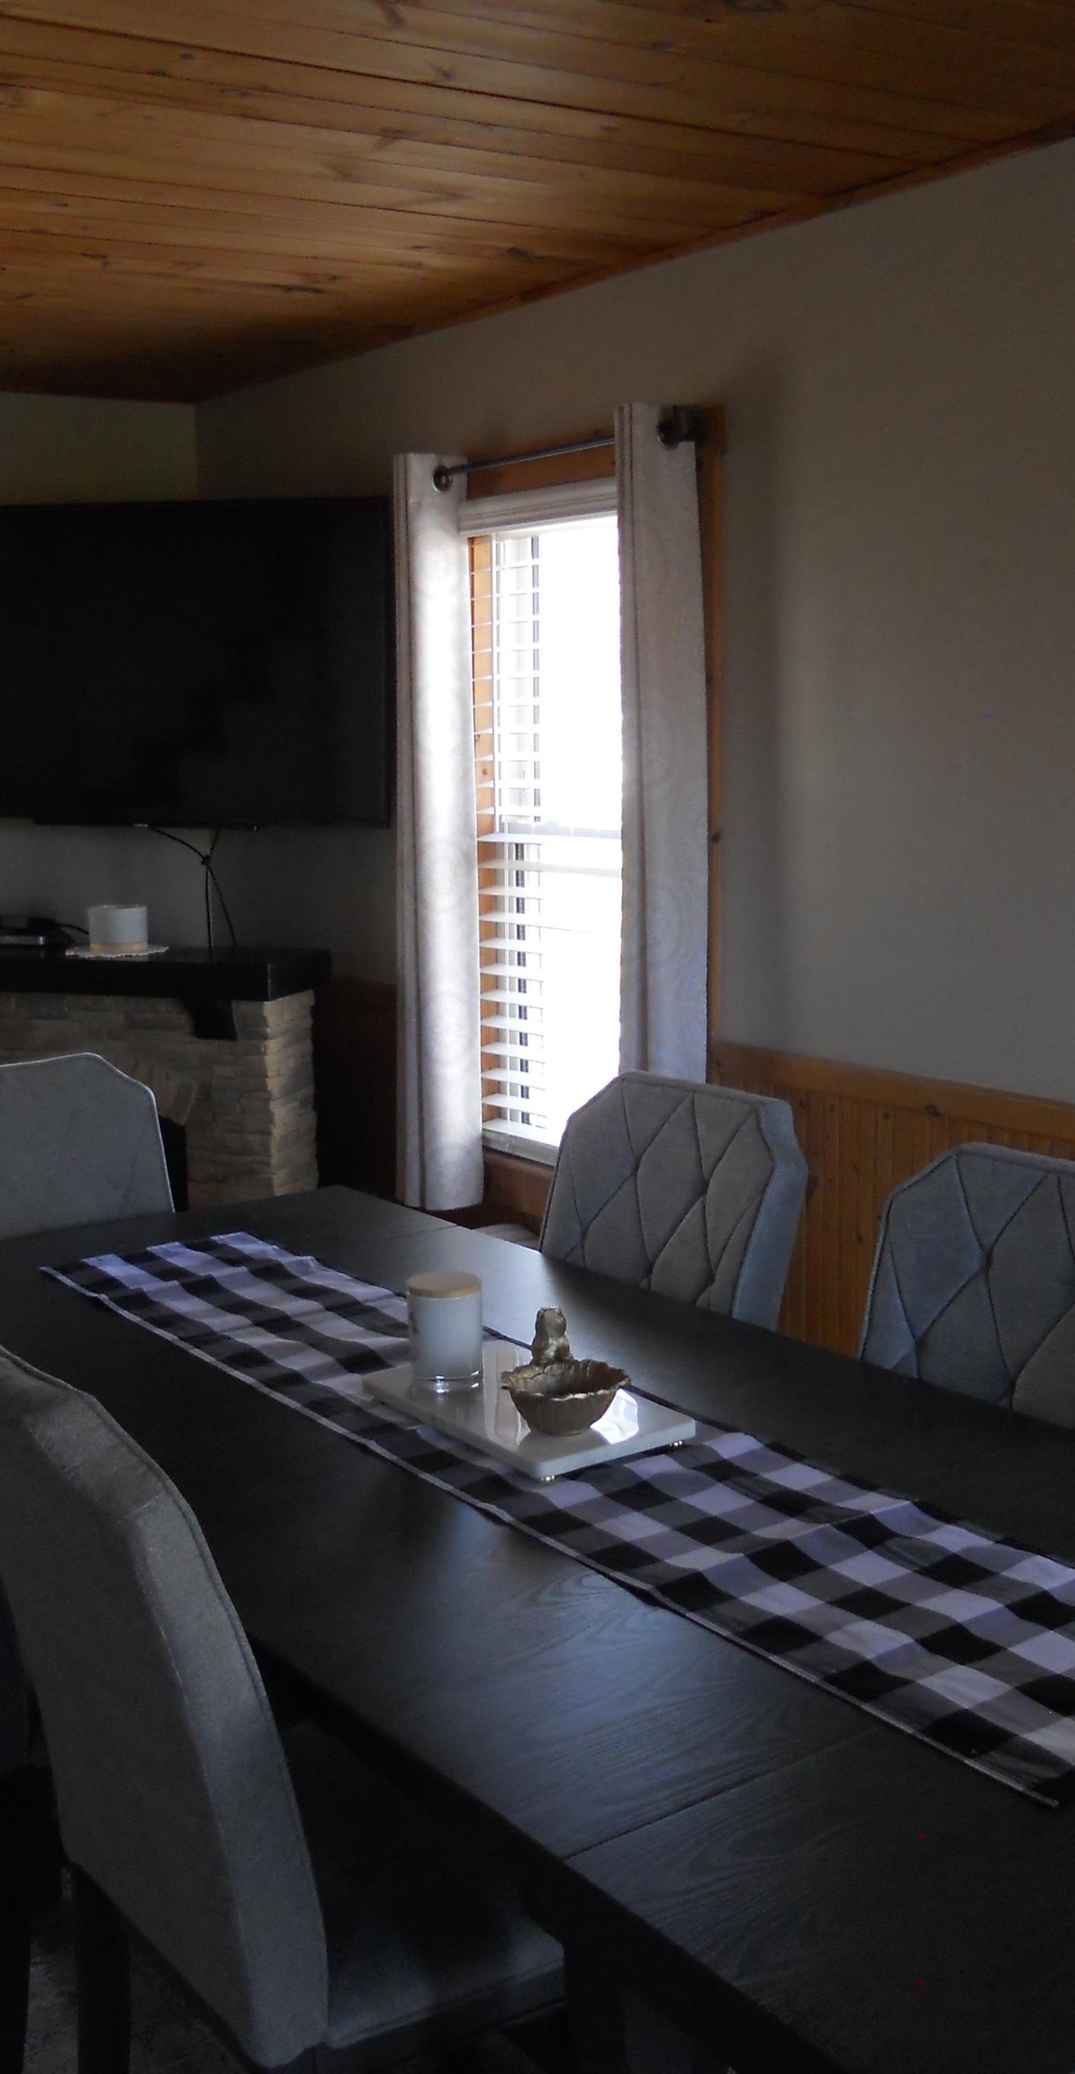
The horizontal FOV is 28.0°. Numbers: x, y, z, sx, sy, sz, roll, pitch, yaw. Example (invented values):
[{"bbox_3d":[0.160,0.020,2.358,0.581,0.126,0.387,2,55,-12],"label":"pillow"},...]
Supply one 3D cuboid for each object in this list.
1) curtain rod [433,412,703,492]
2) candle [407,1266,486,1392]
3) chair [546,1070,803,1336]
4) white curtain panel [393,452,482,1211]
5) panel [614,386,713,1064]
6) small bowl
[{"bbox_3d":[0.003,-1.143,4.257,0.090,0.060,1.066,-6,10,-33],"label":"curtain rod"},{"bbox_3d":[-0.101,0.323,2.361,0.082,0.115,0.082,-1,8,0],"label":"candle"},{"bbox_3d":[-0.014,0.579,2.949,0.620,0.975,0.465,-7,10,-34],"label":"chair"},{"bbox_3d":[-0.213,-0.420,4.632,0.105,1.620,0.175,-6,10,-34],"label":"white curtain panel"},{"bbox_3d":[0.235,-0.337,3.993,0.100,1.620,0.140,-6,10,-34],"label":"panel"},{"bbox_3d":[0.026,0.355,2.121,0.123,0.057,0.123,-1,8,0],"label":"small bowl"}]

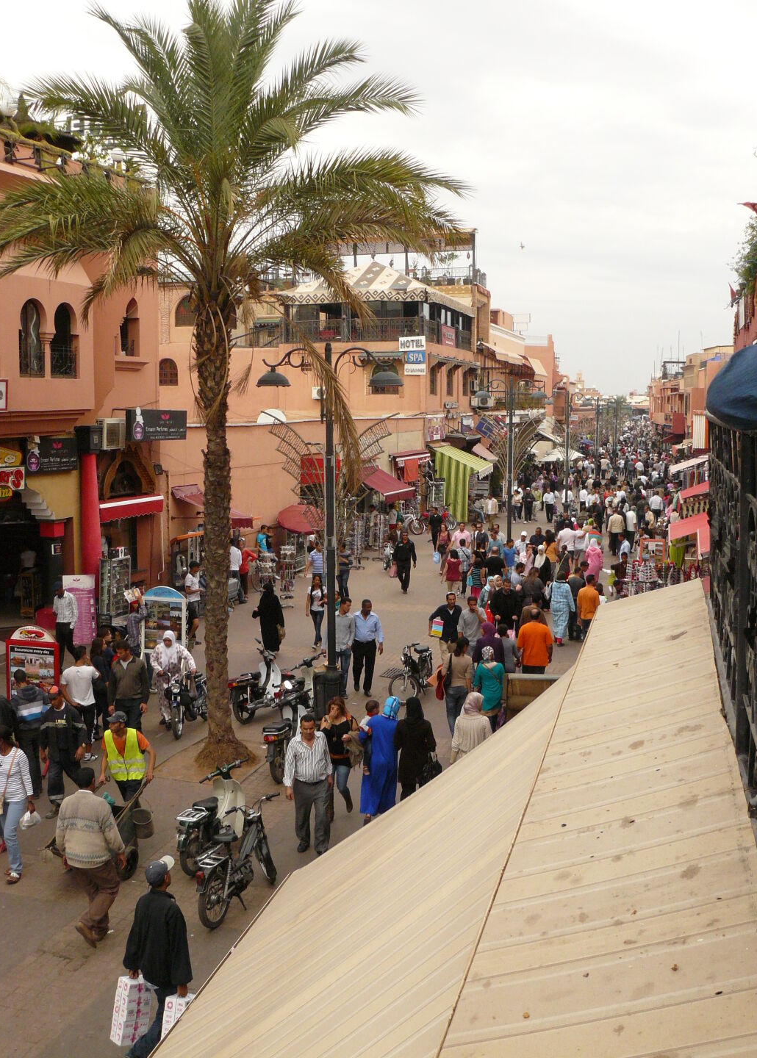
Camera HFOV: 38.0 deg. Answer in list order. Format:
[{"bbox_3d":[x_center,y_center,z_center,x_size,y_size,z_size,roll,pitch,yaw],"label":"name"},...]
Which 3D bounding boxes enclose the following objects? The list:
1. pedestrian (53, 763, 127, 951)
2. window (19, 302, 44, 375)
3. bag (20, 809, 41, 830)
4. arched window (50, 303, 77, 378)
[{"bbox_3d":[-2.905,3.276,11.098,0.600,1.740,0.550,1,6,11],"label":"pedestrian"},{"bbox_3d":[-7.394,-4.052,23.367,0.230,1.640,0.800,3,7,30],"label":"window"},{"bbox_3d":[-3.917,3.270,12.400,0.240,0.230,0.180,1,6,6],"label":"bag"},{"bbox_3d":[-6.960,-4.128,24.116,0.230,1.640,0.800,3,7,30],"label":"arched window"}]

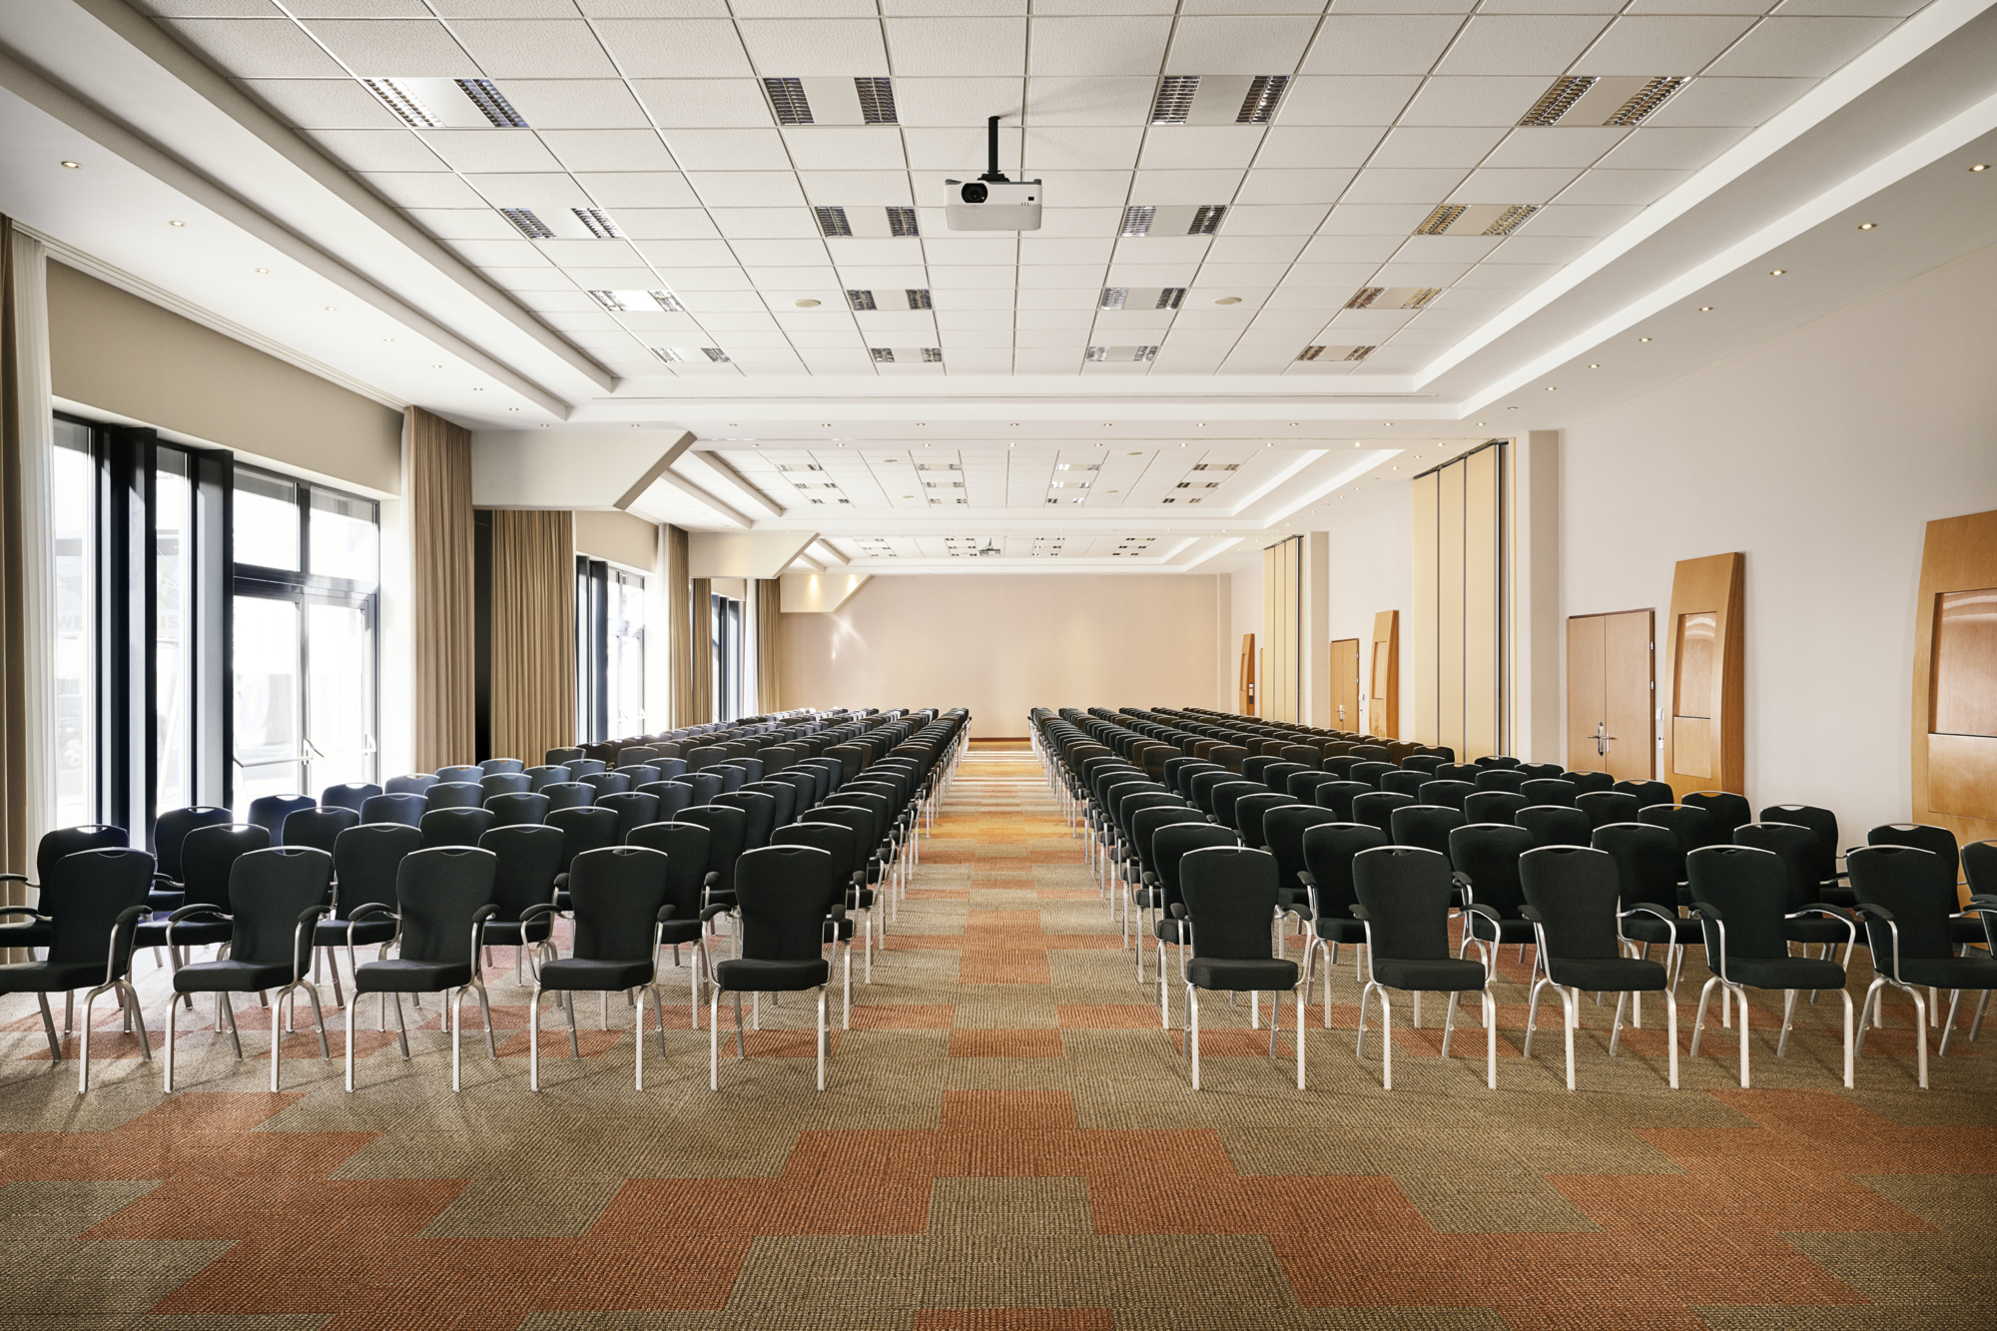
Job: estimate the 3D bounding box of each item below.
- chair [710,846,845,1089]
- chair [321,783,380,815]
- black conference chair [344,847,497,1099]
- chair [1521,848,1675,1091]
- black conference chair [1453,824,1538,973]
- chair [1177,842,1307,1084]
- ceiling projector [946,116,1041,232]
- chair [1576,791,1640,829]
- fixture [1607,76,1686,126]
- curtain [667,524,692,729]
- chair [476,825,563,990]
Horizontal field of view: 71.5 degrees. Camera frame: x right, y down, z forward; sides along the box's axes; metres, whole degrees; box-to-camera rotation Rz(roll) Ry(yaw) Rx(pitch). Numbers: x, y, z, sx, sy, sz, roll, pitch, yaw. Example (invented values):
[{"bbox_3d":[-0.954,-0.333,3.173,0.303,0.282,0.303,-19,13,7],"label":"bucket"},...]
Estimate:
[{"bbox_3d":[-0.900,1.224,5.710,0.580,0.905,0.570,0,-1,0],"label":"chair"},{"bbox_3d":[-4.590,1.285,9.604,0.575,0.923,0.570,0,-1,0],"label":"chair"},{"bbox_3d":[-2.415,1.268,5.891,0.580,0.925,0.570,0,0,0],"label":"black conference chair"},{"bbox_3d":[2.463,1.217,5.706,0.580,0.905,0.570,0,-1,-2],"label":"chair"},{"bbox_3d":[2.520,1.255,6.843,0.580,0.925,0.570,0,0,0],"label":"black conference chair"},{"bbox_3d":[1.009,1.246,5.812,0.580,0.913,0.585,0,0,0],"label":"chair"},{"bbox_3d":[-0.029,-2.449,6.846,0.464,0.494,0.375,0,0,0],"label":"ceiling projector"},{"bbox_3d":[3.941,1.277,8.660,0.575,0.923,0.570,0,-1,0],"label":"chair"},{"bbox_3d":[3.192,-2.798,6.850,0.150,0.060,0.590,0,-1,0],"label":"fixture"},{"bbox_3d":[-5.527,-0.251,24.009,0.220,4.200,1.400,0,-1,0],"label":"curtain"},{"bbox_3d":[-2.397,1.262,6.762,0.580,0.913,0.585,0,0,0],"label":"chair"}]

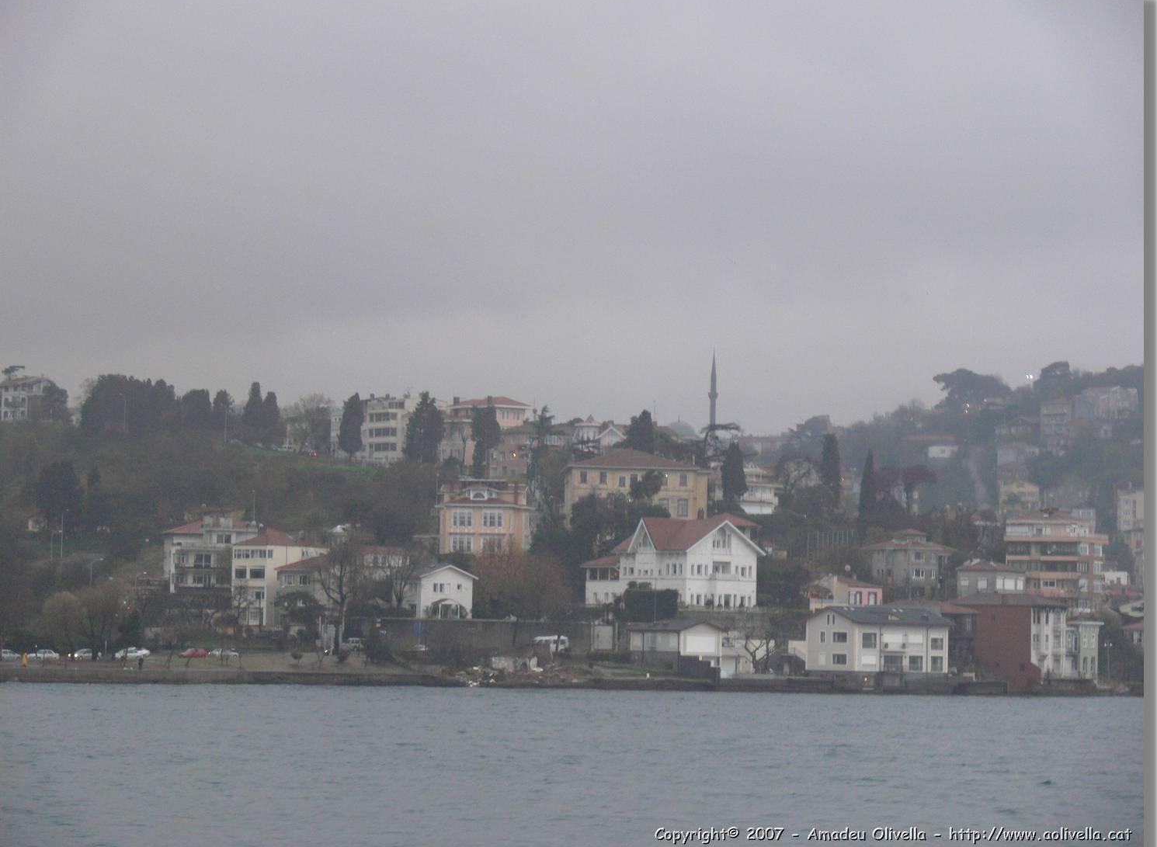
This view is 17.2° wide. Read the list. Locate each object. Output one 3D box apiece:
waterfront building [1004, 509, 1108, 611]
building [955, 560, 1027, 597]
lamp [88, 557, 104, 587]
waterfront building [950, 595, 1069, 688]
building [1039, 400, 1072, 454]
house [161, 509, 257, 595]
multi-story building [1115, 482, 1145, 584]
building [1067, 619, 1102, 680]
[{"bbox_3d":[77.342,22.371,618.000,13.500,16.800,13.000,0,-4,20],"label":"waterfront building"},{"bbox_3d":[61.410,24.180,568.180,7.060,7.480,7.840,4,-4,-39],"label":"building"},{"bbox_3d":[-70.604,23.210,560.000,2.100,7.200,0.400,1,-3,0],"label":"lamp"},{"bbox_3d":[60.360,30.370,532.730,13.910,13.000,8.760,-2,-5,44],"label":"waterfront building"},{"bbox_3d":[128.904,1.179,1030.000,8.500,15.000,10.000,0,-3,12],"label":"building"},{"bbox_3d":[-54.270,19.310,563.000,12.500,12.400,10.500,2,-3,-17],"label":"house"},{"bbox_3d":[130.909,25.638,890.000,11.000,22.500,11.000,0,-3,14],"label":"multi-story building"},{"bbox_3d":[75.009,33.624,569.000,5.300,9.200,6.500,2,-4,-19],"label":"building"}]

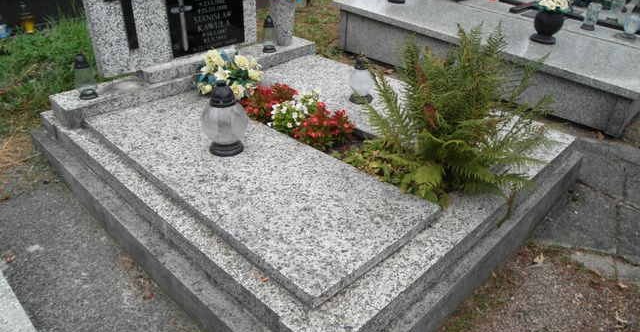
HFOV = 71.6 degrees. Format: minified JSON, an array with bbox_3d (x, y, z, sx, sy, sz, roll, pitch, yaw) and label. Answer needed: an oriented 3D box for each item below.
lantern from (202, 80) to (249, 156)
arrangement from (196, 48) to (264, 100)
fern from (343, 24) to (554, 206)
[{"bbox_3d":[-0.390,-0.201,1.812,0.190,0.296,0.190,1,30,0],"label":"lantern"},{"bbox_3d":[-0.483,-0.491,2.382,0.280,0.220,0.340,27,39,37],"label":"arrangement"},{"bbox_3d":[0.485,-0.233,1.826,0.740,0.550,0.740,0,30,0],"label":"fern"}]

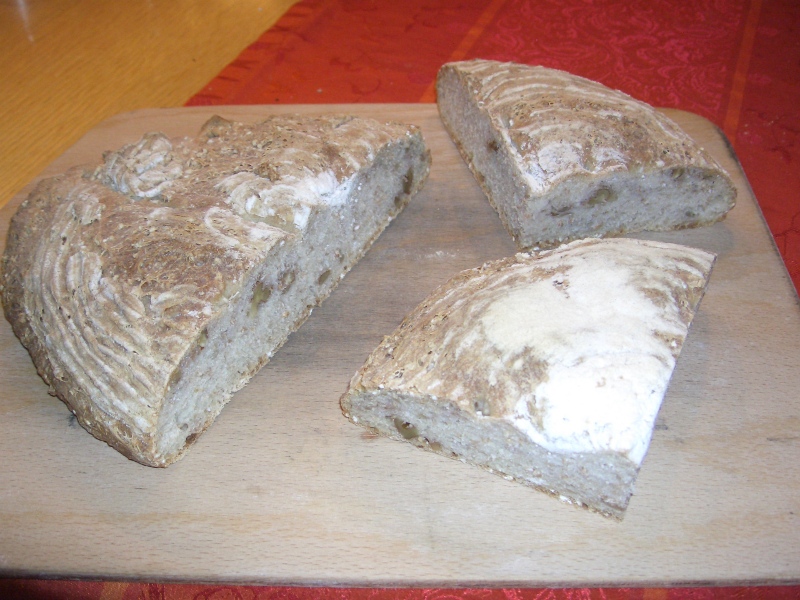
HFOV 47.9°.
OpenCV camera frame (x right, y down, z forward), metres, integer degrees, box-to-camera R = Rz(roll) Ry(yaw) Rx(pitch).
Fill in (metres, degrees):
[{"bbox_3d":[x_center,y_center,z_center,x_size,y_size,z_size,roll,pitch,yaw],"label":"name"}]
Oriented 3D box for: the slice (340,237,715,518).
[{"bbox_3d":[0.061,0.009,0.406,0.124,0.044,0.138,19,49,17],"label":"slice"}]

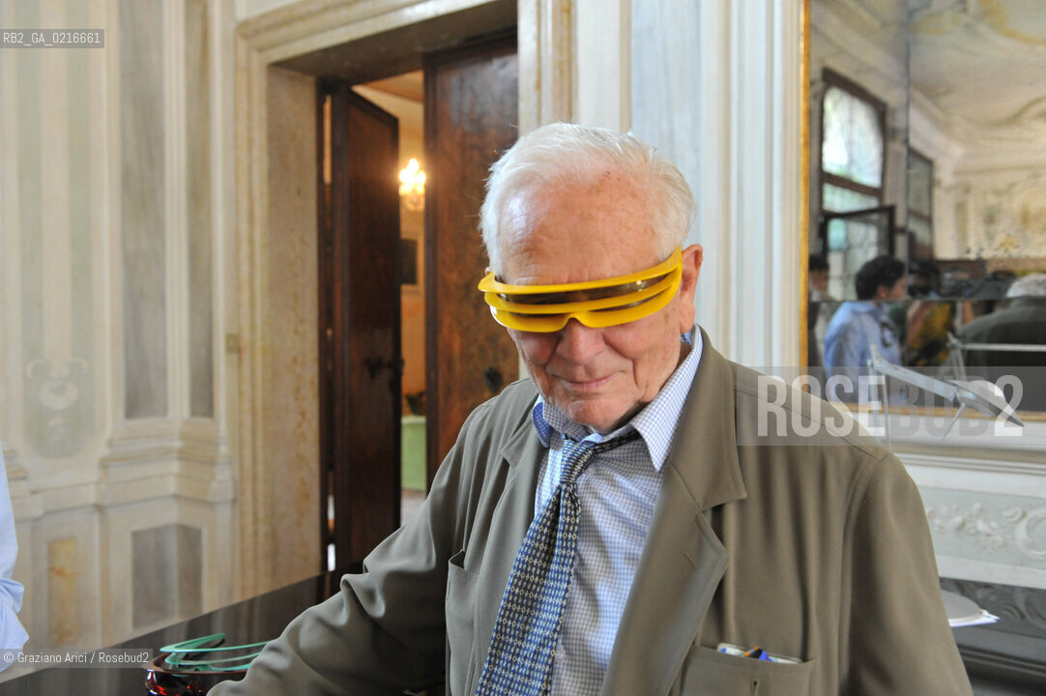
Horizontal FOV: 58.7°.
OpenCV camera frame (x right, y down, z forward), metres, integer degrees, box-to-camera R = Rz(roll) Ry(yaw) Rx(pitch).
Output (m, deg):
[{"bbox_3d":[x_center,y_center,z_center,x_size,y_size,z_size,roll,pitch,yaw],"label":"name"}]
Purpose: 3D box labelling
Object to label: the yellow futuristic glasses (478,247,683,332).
[{"bbox_3d":[0.055,-0.054,0.787,0.160,0.045,0.145,-6,17,14],"label":"yellow futuristic glasses"}]

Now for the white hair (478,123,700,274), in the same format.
[{"bbox_3d":[0.058,-0.113,0.826,0.175,0.165,0.185,-6,17,14],"label":"white hair"}]

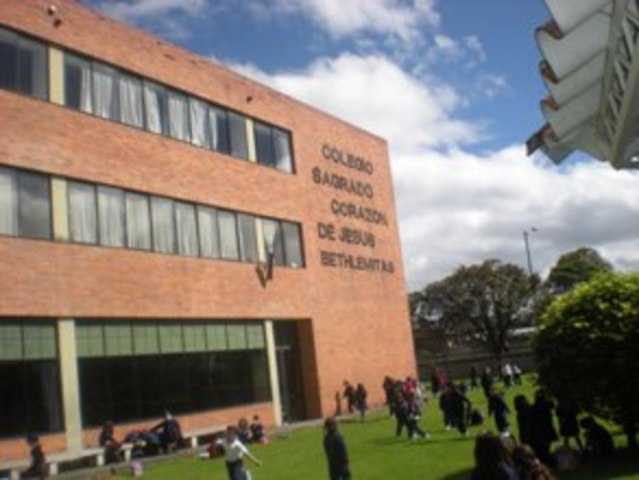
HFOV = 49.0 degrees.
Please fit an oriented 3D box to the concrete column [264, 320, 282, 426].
[{"bbox_3d":[-1.779,4.762,25.023,0.440,3.755,0.450,-13,-13,33],"label":"concrete column"}]

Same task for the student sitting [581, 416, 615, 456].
[{"bbox_3d":[4.872,3.443,12.300,0.560,0.660,0.450,-4,-11,-9],"label":"student sitting"}]

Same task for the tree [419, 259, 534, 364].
[{"bbox_3d":[12.381,5.994,55.000,8.600,8.900,8.600,-13,-13,33],"label":"tree"}]

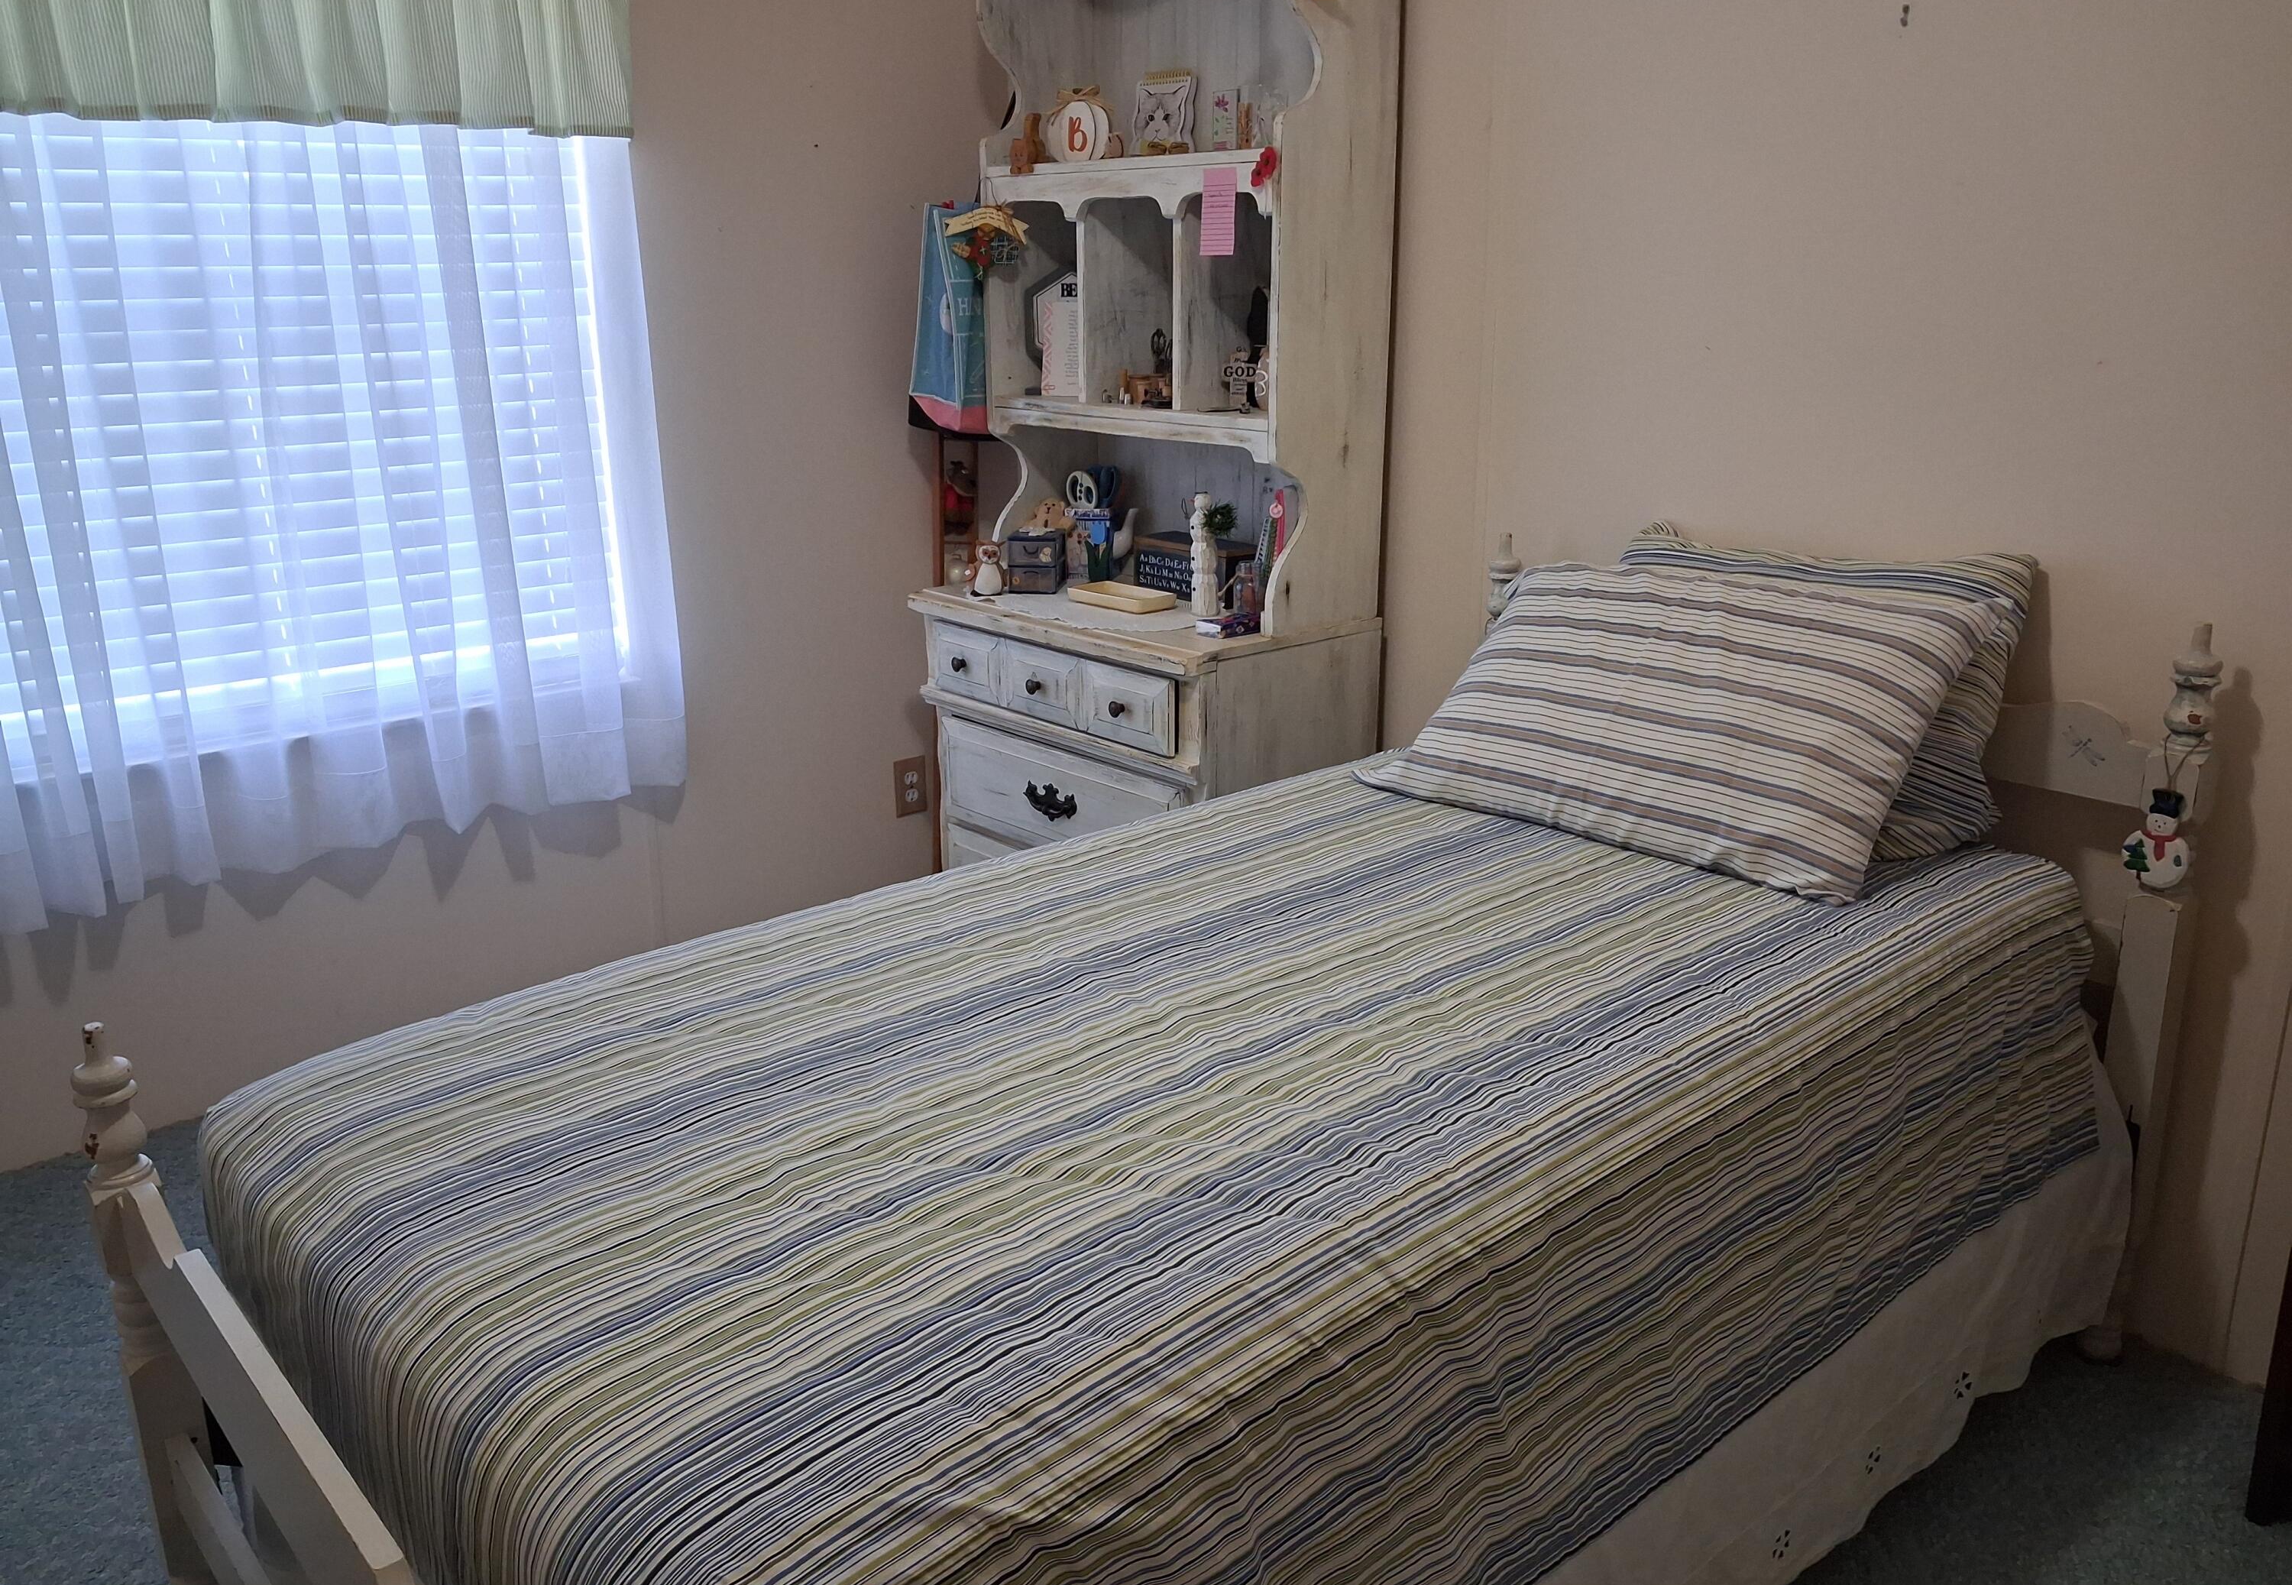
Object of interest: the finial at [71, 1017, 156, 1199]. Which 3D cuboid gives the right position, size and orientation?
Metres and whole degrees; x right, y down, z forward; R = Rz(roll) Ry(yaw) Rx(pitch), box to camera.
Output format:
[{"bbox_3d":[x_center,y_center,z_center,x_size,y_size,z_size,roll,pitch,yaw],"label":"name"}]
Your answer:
[{"bbox_3d":[-0.943,0.283,1.623,0.060,0.156,0.060,-14,21,-38],"label":"finial"}]

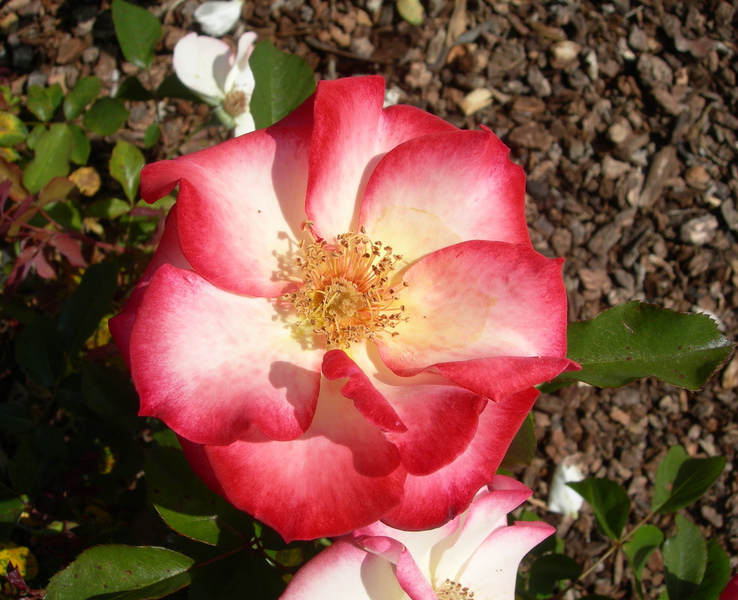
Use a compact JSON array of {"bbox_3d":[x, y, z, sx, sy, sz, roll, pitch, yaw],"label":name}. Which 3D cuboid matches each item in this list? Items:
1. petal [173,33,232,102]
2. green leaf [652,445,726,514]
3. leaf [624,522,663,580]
[{"bbox_3d":[-0.106,-0.148,0.560,0.038,0.015,0.052,-34,73,-11],"label":"petal"},{"bbox_3d":[0.167,0.095,0.462,0.052,0.009,0.028,-37,80,-15],"label":"green leaf"},{"bbox_3d":[0.146,0.135,0.471,0.020,0.007,0.026,-17,72,0],"label":"leaf"}]

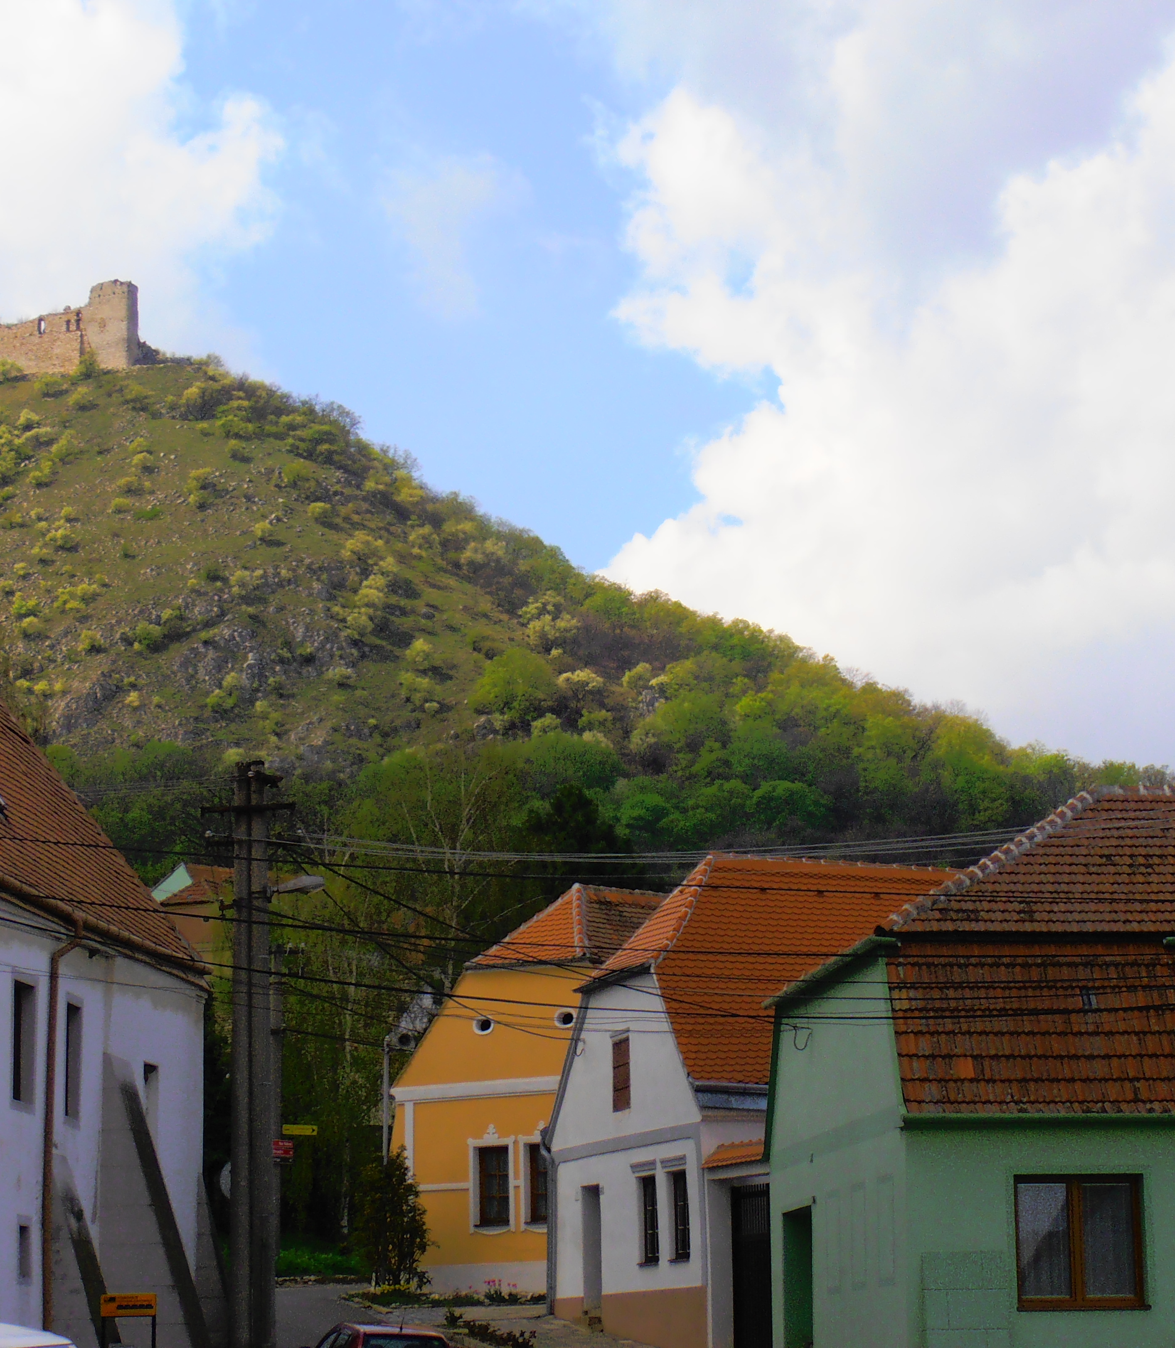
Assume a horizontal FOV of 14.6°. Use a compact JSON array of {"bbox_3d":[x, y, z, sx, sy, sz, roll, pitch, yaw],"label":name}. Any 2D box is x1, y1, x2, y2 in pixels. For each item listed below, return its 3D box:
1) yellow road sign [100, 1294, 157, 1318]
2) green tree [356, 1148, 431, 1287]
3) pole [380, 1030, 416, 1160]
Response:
[{"bbox_3d":[-4.608,6.361,46.000,0.570,0.240,0.040,-1,-9,2],"label":"yellow road sign"},{"bbox_3d":[-3.372,9.455,79.500,1.300,2.450,1.300,-1,-9,0],"label":"green tree"},{"bbox_3d":[-3.402,8.707,82.000,0.600,4.600,0.350,-1,-9,0],"label":"pole"}]

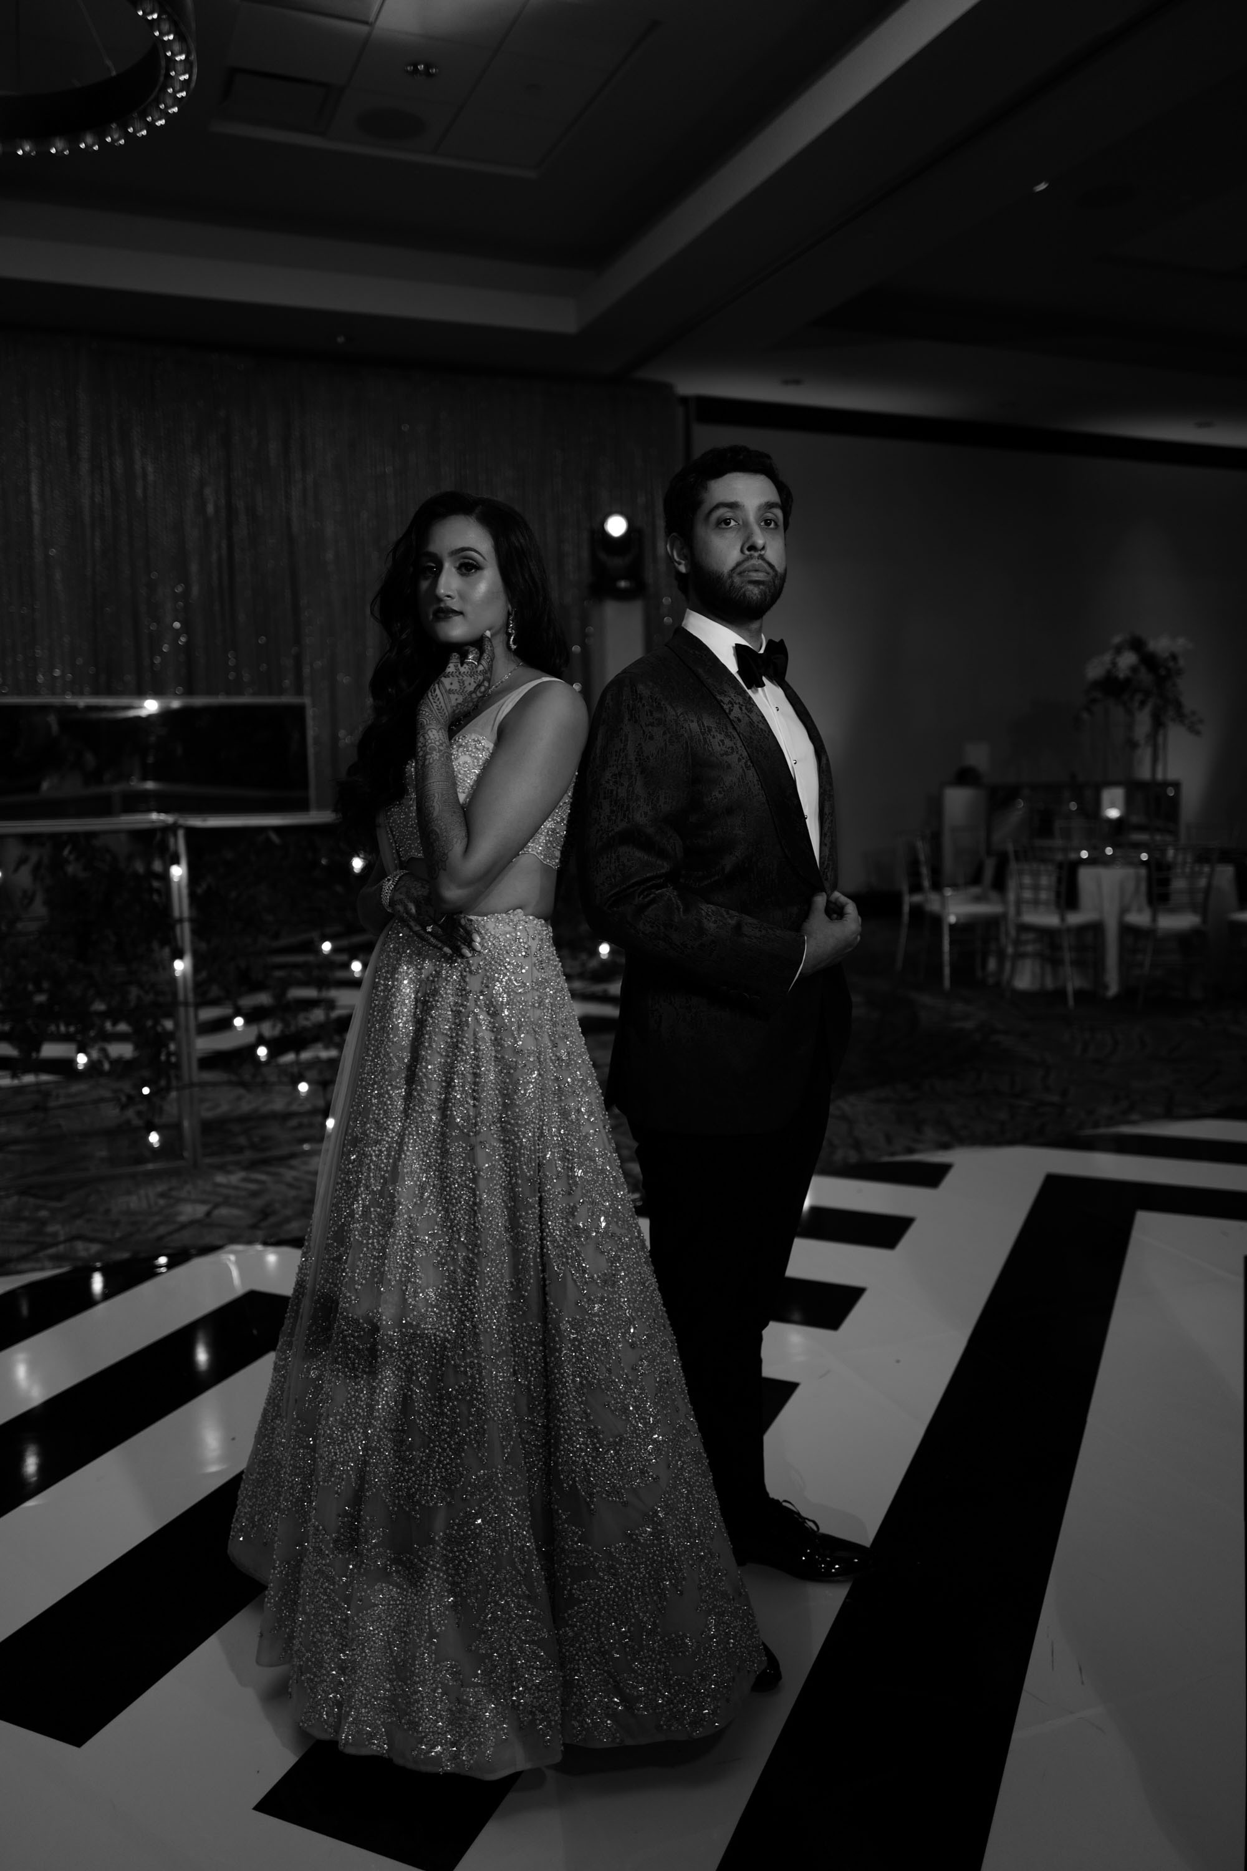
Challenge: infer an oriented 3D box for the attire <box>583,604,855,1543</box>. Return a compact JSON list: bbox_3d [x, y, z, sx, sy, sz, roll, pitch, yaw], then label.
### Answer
[{"bbox_3d":[0.154,0.281,2.262,0.390,1.515,0.530,3,8,32],"label":"attire"}]

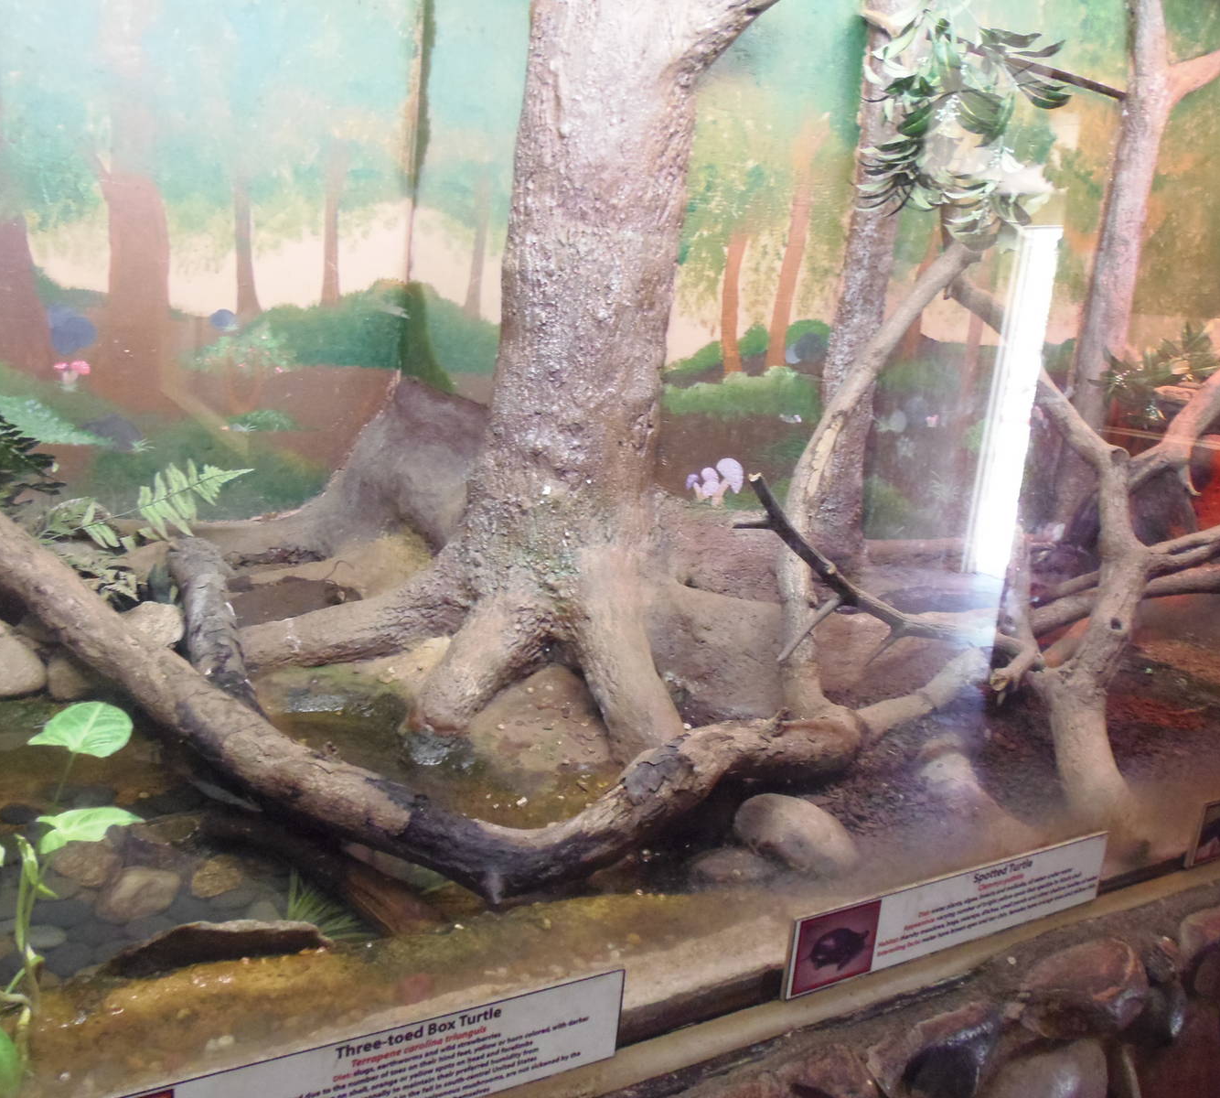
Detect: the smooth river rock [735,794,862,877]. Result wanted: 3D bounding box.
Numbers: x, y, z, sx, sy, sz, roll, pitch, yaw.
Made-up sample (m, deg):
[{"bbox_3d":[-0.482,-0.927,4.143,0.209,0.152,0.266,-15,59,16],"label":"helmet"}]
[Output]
[{"bbox_3d":[0.211,0.325,1.150,0.145,0.085,0.105,11,13,27],"label":"smooth river rock"}]

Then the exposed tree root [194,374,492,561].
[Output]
[{"bbox_3d":[-0.509,-0.148,1.950,0.540,0.330,0.270,-2,14,-31],"label":"exposed tree root"}]

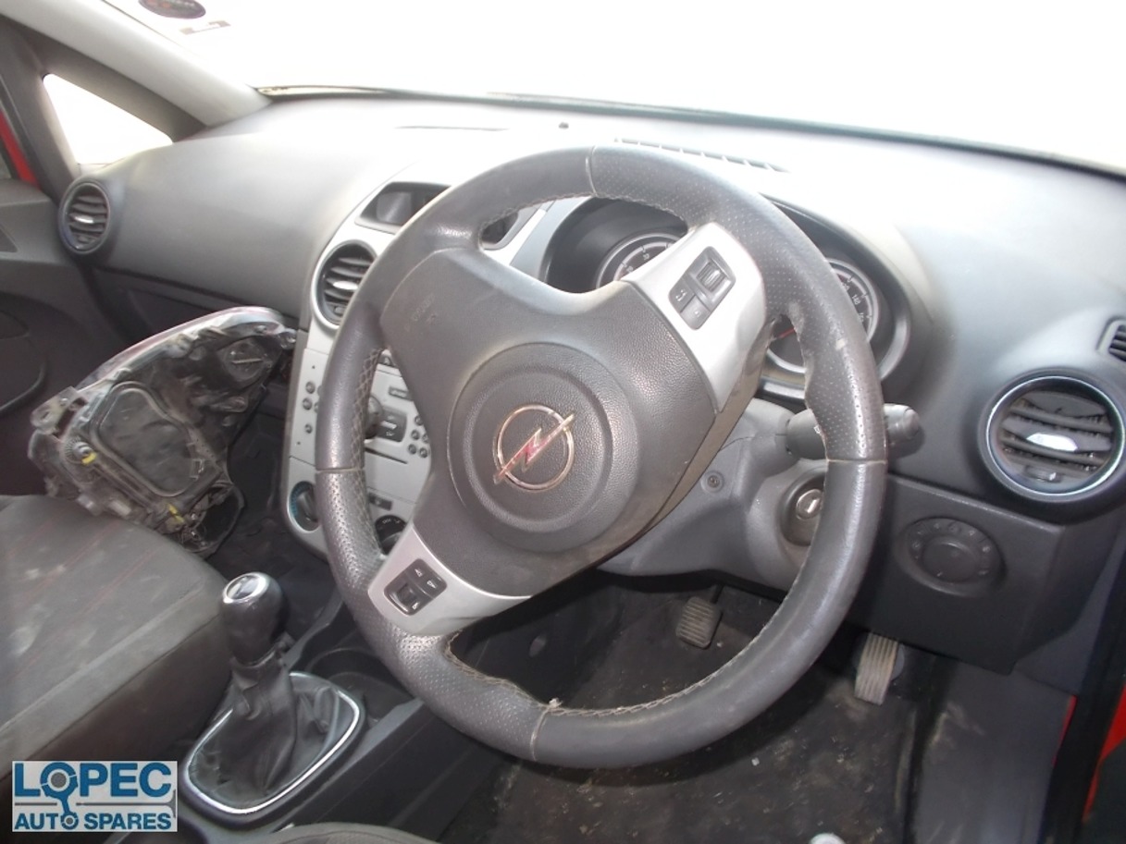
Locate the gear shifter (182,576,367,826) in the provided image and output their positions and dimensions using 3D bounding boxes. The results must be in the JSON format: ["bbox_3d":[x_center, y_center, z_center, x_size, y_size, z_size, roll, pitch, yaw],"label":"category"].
[{"bbox_3d":[-0.295,0.241,0.834,0.132,0.215,0.165,16,28,24],"label":"gear shifter"}]

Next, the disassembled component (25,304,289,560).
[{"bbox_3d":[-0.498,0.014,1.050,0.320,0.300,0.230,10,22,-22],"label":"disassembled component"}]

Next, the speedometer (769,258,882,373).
[{"bbox_3d":[0.218,-0.091,0.724,0.102,0.102,0.030,16,1,24],"label":"speedometer"}]

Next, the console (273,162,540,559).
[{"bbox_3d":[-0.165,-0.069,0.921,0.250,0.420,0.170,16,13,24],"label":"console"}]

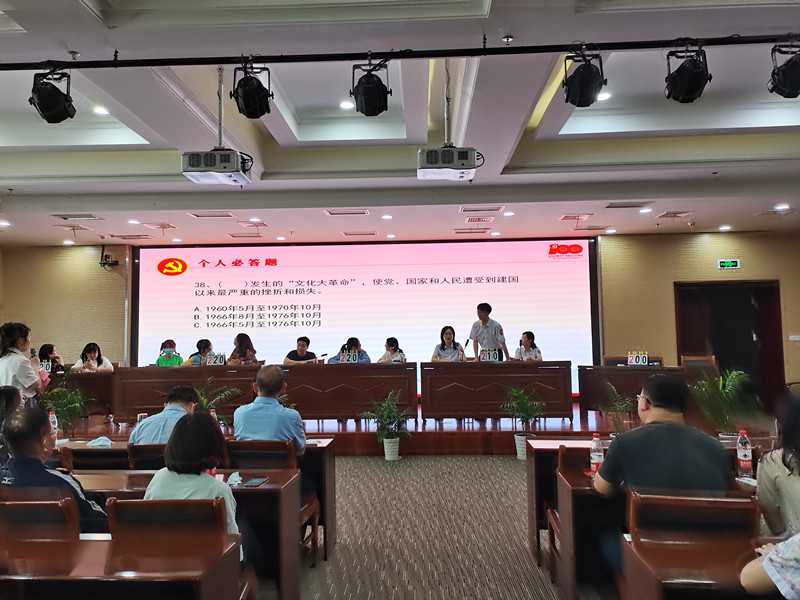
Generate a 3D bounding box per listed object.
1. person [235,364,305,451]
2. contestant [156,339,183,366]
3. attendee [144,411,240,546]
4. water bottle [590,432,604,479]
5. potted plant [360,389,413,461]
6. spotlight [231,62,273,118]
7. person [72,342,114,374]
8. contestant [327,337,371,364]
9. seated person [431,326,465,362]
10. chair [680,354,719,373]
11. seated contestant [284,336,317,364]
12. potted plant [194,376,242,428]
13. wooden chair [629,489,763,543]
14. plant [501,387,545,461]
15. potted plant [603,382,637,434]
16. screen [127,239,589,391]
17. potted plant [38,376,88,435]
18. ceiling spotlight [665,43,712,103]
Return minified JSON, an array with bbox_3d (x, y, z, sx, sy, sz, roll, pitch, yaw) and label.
[{"bbox_3d":[-0.810,1.086,3.920,0.470,1.334,0.720,-1,-4,4],"label":"person"},{"bbox_3d":[-3.547,1.225,9.234,0.440,1.235,0.680,-1,-4,2],"label":"contestant"},{"bbox_3d":[-0.826,1.077,2.647,0.470,1.178,0.720,-1,-4,7],"label":"attendee"},{"bbox_3d":[1.003,0.788,3.063,0.066,0.230,0.066,-1,-3,2],"label":"water bottle"},{"bbox_3d":[-0.167,1.494,7.239,0.614,0.861,0.574,-1,-4,3],"label":"potted plant"},{"bbox_3d":[-1.093,-1.568,4.463,0.330,0.400,0.340,-1,-4,-2],"label":"spotlight"},{"bbox_3d":[-4.598,1.226,9.014,0.600,1.170,0.750,-1,-3,0],"label":"person"},{"bbox_3d":[-0.718,1.130,8.701,0.614,1.178,0.693,0,-4,-12],"label":"contestant"},{"bbox_3d":[0.726,1.044,8.656,0.505,1.307,0.673,-1,-4,1],"label":"seated person"},{"bbox_3d":[4.063,1.197,8.152,0.500,0.860,0.550,-1,-3,2],"label":"chair"},{"bbox_3d":[-1.466,1.159,8.855,0.540,1.190,0.750,-1,-3,0],"label":"seated contestant"},{"bbox_3d":[-2.303,1.456,7.365,0.693,1.010,0.653,-1,-4,3],"label":"potted plant"},{"bbox_3d":[1.118,1.183,2.424,0.450,0.880,0.500,-1,-4,8],"label":"wooden chair"},{"bbox_3d":[1.458,1.464,7.142,0.554,0.871,0.535,-1,-4,3],"label":"plant"},{"bbox_3d":[2.583,1.408,7.040,0.450,0.920,0.450,-1,-3,2],"label":"potted plant"},{"bbox_3d":[-0.724,0.332,11.184,8.588,2.823,0.150,-1,-3,2],"label":"screen"},{"bbox_3d":[-4.199,1.504,7.499,0.540,0.980,0.540,-1,-3,2],"label":"potted plant"},{"bbox_3d":[2.081,-1.612,4.341,0.340,0.400,0.340,-1,-4,4],"label":"ceiling spotlight"}]

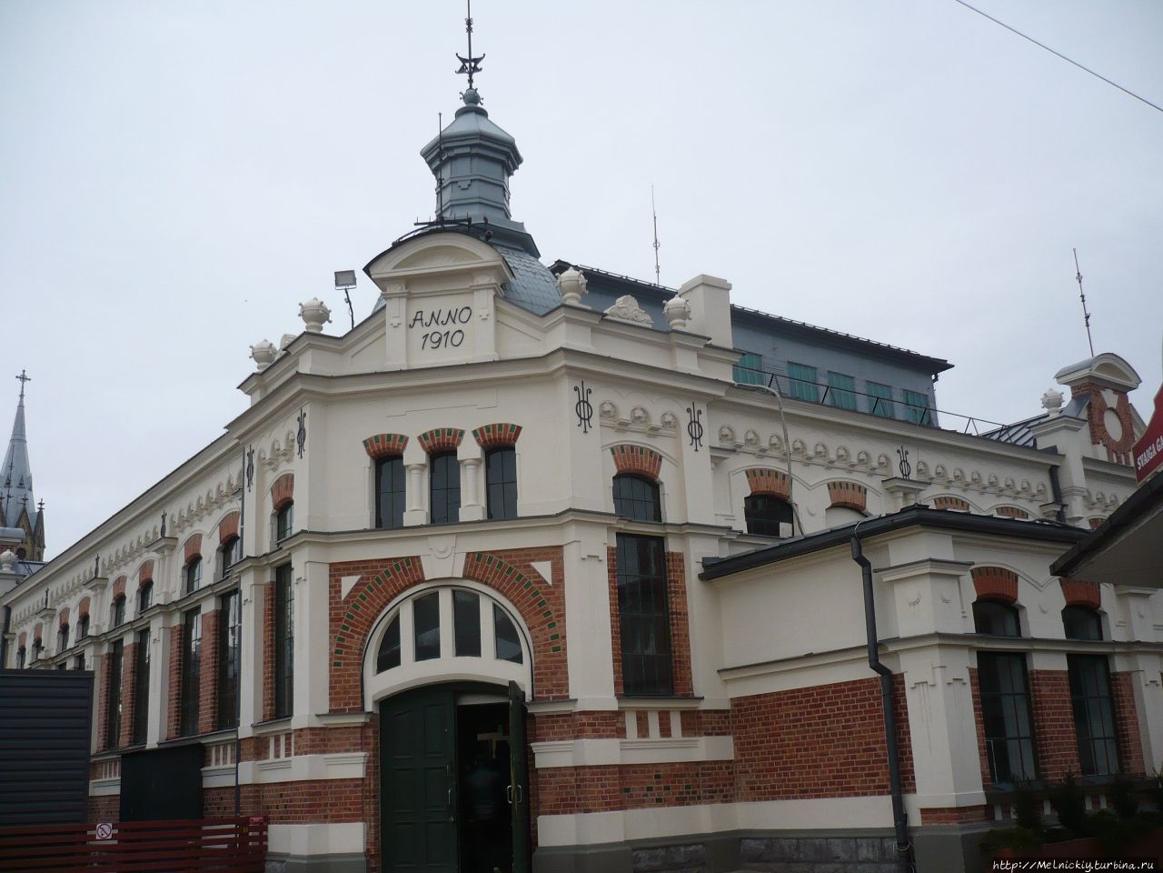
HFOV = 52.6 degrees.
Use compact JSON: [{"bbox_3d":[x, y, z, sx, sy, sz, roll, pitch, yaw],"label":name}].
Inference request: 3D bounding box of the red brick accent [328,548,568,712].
[{"bbox_3d":[-1.833,2.631,16.032,3.307,2.040,0.200,-5,-16,8],"label":"red brick accent"}]

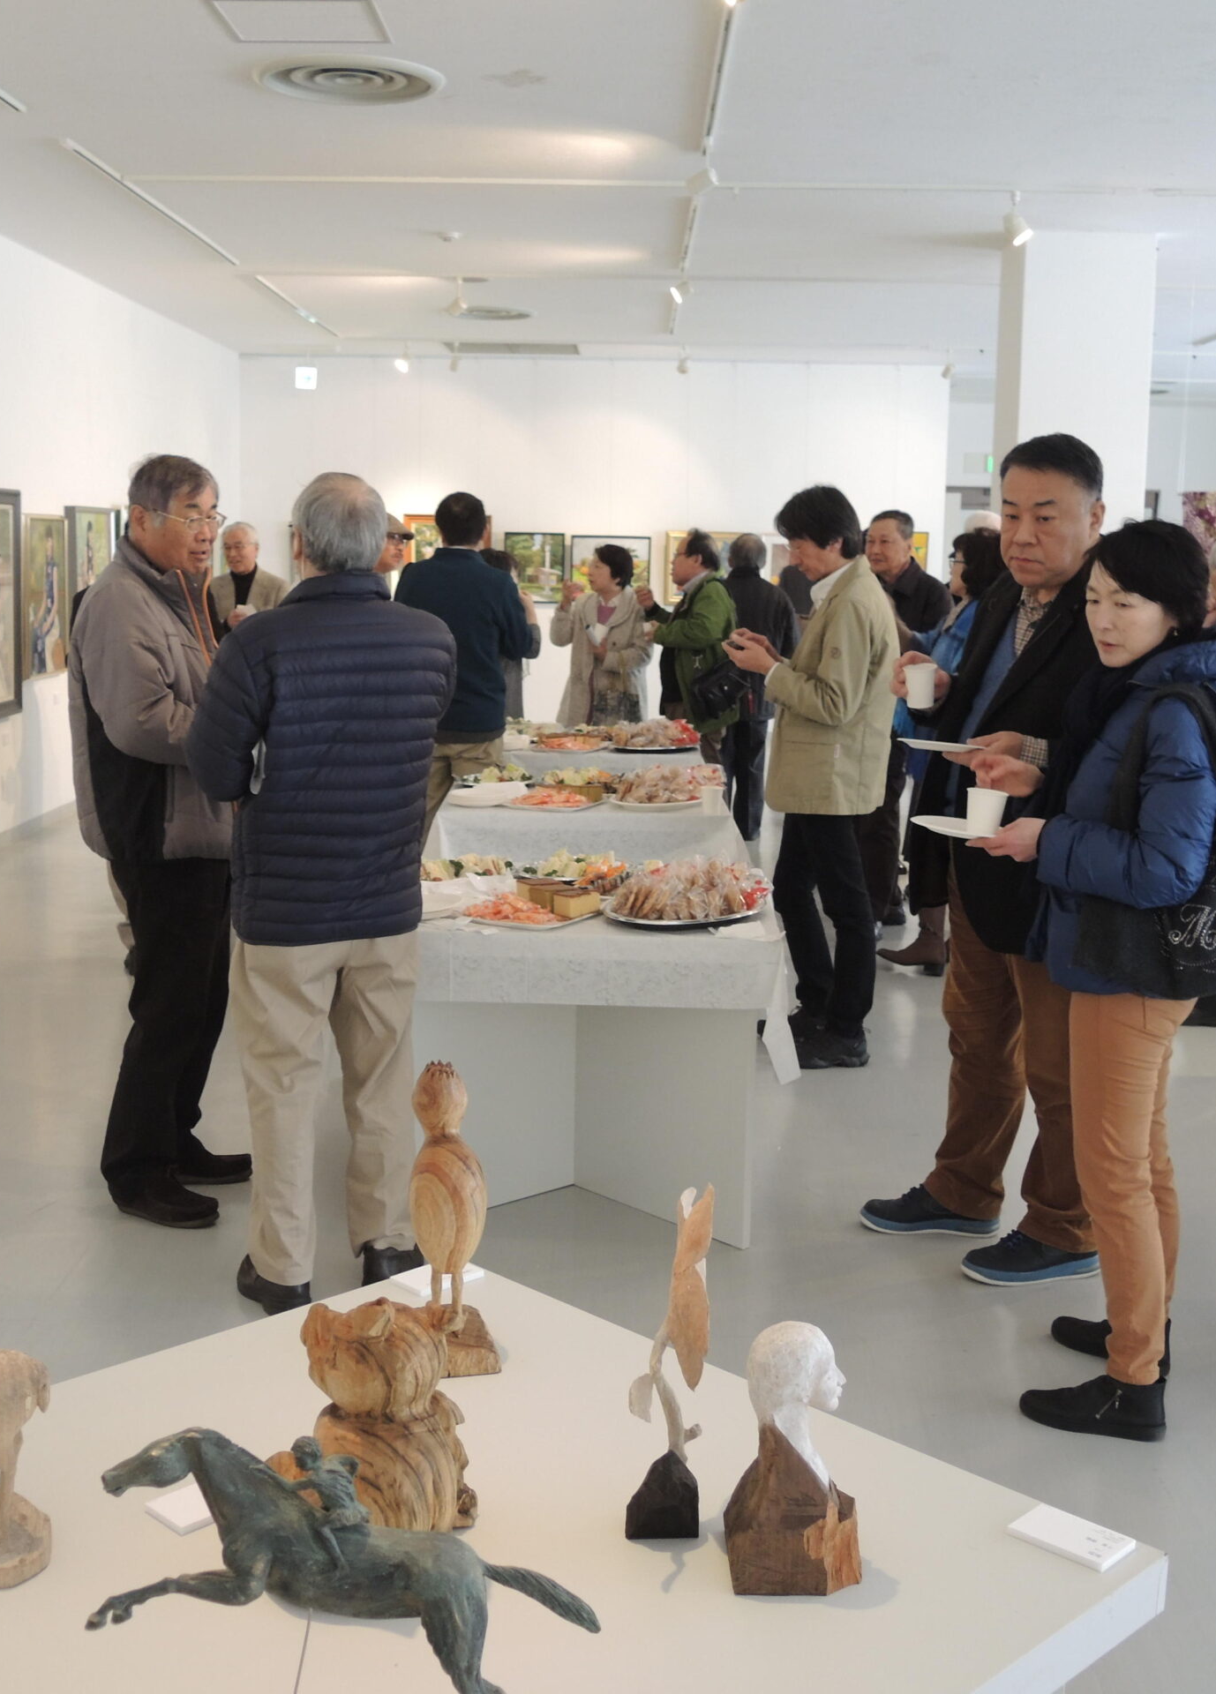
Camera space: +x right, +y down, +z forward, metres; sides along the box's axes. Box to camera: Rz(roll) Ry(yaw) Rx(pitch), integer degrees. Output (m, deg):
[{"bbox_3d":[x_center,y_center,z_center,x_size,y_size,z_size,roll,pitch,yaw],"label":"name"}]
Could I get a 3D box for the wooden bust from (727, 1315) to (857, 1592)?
[{"bbox_3d":[0.154,0.488,1.506,0.115,0.210,0.125,0,9,-4],"label":"wooden bust"}]

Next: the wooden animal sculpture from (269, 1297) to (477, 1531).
[{"bbox_3d":[-0.197,0.479,1.552,0.170,0.207,0.130,2,9,6],"label":"wooden animal sculpture"}]

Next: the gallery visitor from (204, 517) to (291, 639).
[{"bbox_3d":[-1.787,-0.808,9.106,0.500,1.612,0.370,1,10,5],"label":"gallery visitor"}]

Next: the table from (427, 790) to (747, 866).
[{"bbox_3d":[-0.065,0.180,6.083,0.890,0.710,0.890,0,9,0],"label":"table"}]

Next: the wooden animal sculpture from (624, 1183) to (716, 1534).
[{"bbox_3d":[0.051,0.436,1.570,0.073,0.300,0.075,0,10,0],"label":"wooden animal sculpture"}]

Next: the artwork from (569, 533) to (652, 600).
[{"bbox_3d":[0.031,-2.349,15.364,0.677,0.528,0.040,0,11,0],"label":"artwork"}]

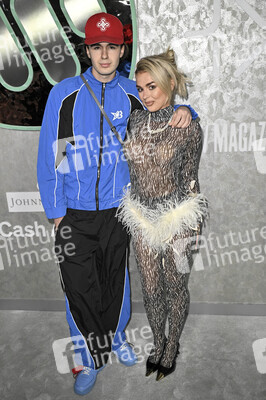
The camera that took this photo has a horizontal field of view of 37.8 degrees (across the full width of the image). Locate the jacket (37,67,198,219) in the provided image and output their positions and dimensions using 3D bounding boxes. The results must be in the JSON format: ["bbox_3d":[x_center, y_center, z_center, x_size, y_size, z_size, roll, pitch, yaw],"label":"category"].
[{"bbox_3d":[-0.067,-0.272,1.939,0.770,0.740,0.380,-3,16,0],"label":"jacket"}]

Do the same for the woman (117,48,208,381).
[{"bbox_3d":[0.156,0.134,2.012,0.460,1.720,0.400,3,17,19],"label":"woman"}]

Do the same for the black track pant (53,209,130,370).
[{"bbox_3d":[-0.195,0.452,2.140,0.380,1.020,0.400,-2,16,2],"label":"black track pant"}]

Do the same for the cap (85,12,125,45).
[{"bbox_3d":[-0.128,-0.777,1.776,0.177,0.145,0.258,-2,18,-2],"label":"cap"}]

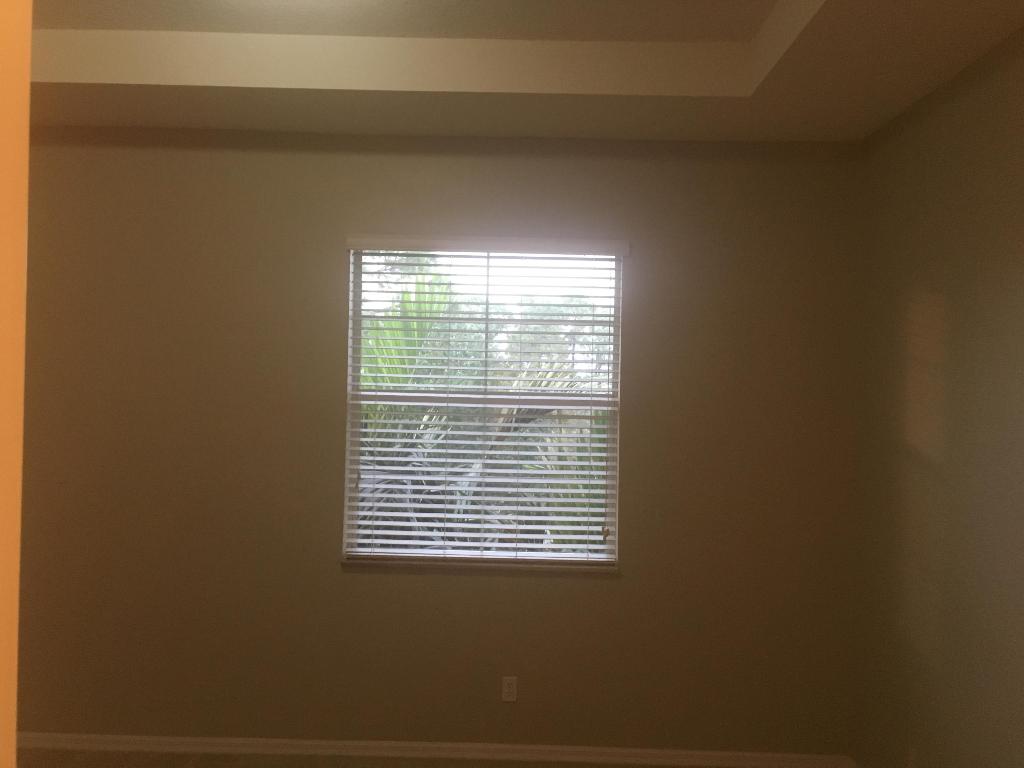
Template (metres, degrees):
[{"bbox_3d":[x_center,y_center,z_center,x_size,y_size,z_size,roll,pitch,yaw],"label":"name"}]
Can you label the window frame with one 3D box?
[{"bbox_3d":[-0.138,0.099,4.060,1.285,1.485,0.065,1,-1,0],"label":"window frame"}]

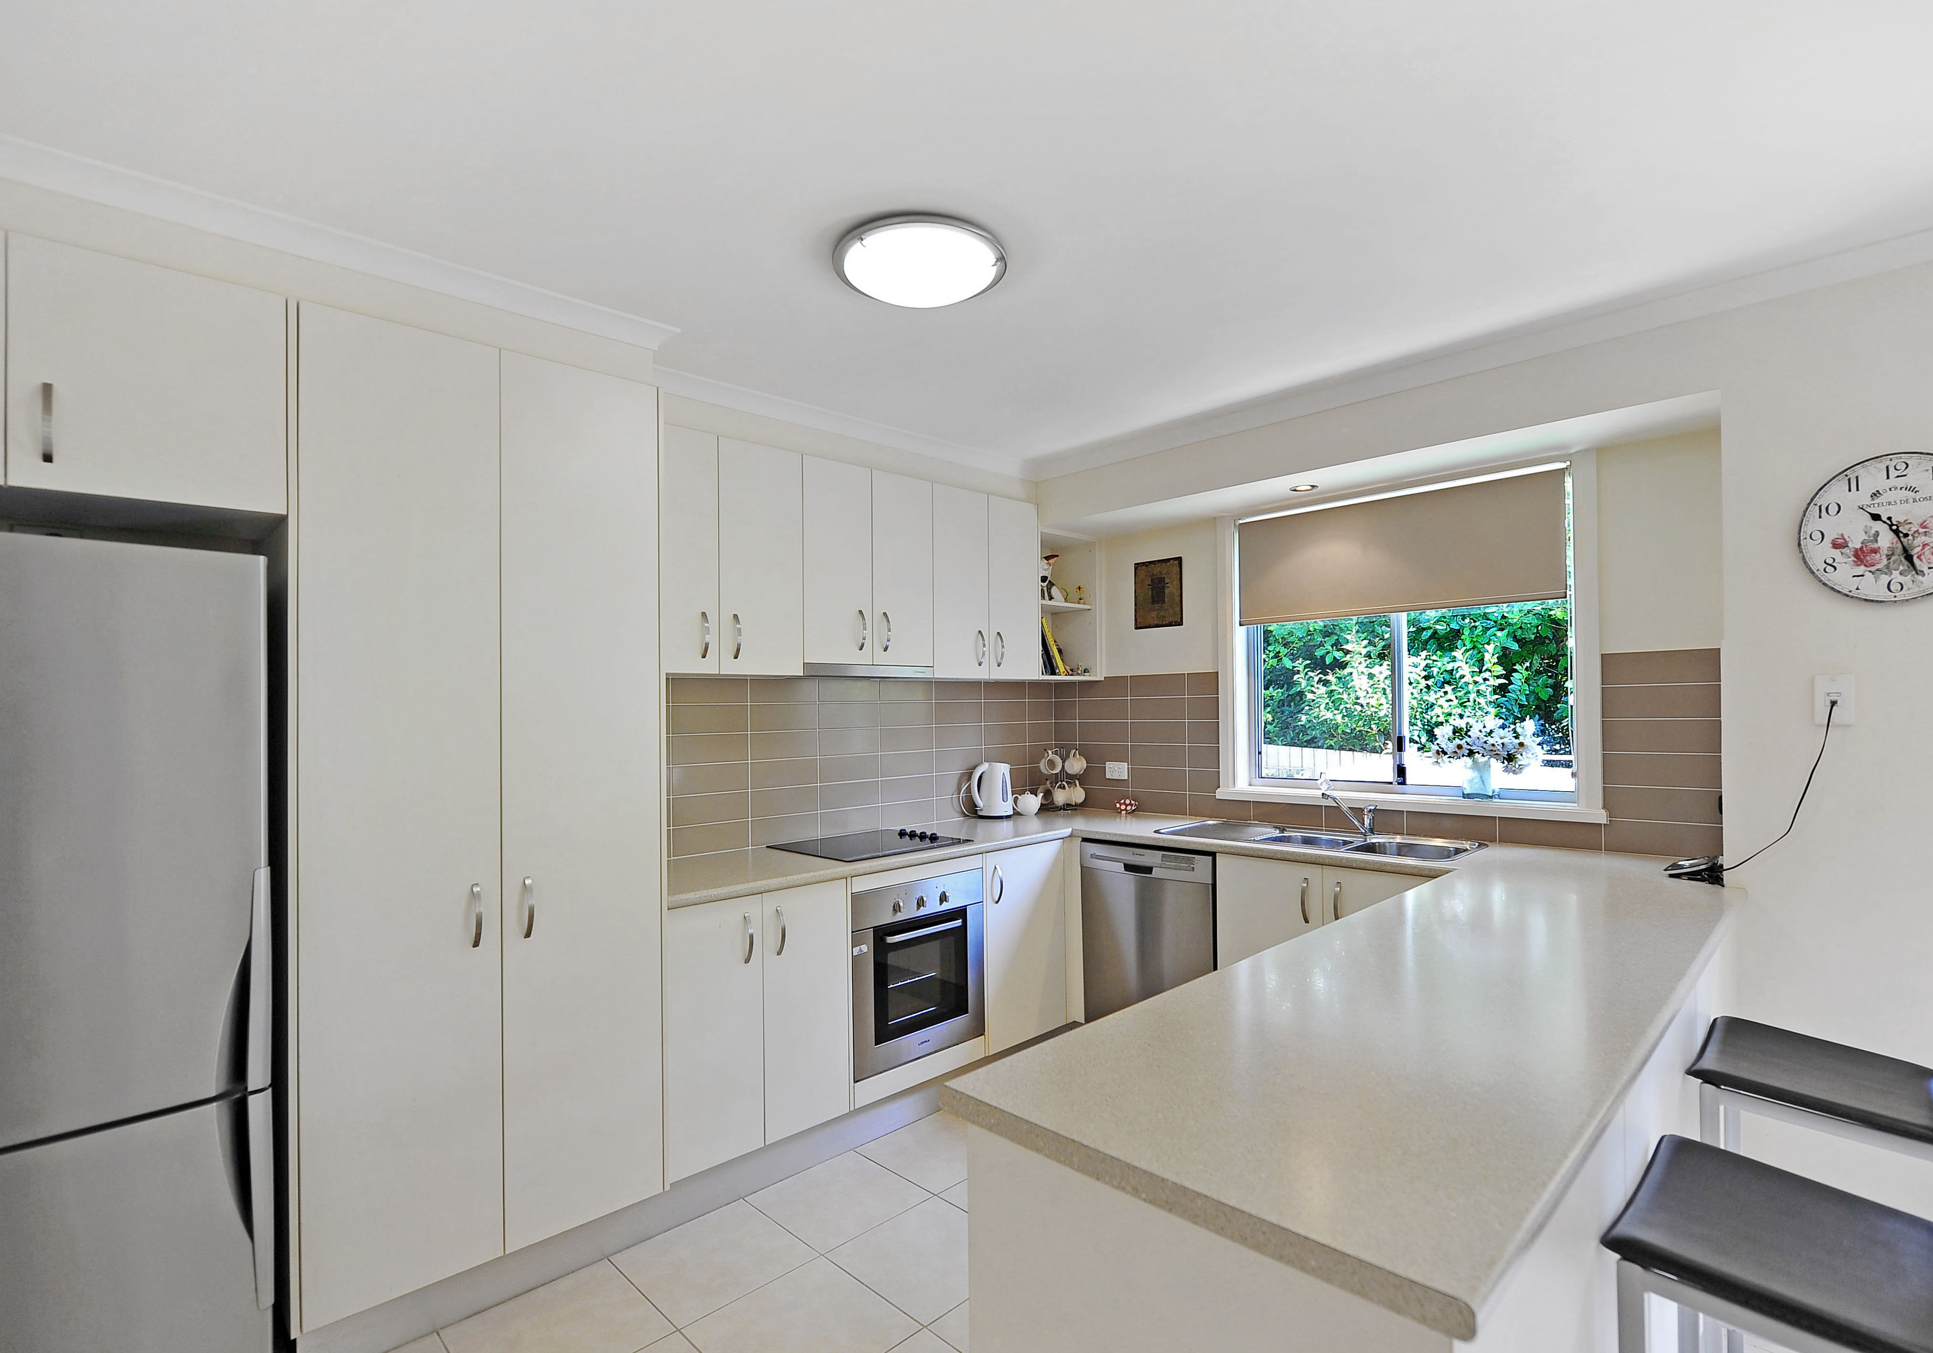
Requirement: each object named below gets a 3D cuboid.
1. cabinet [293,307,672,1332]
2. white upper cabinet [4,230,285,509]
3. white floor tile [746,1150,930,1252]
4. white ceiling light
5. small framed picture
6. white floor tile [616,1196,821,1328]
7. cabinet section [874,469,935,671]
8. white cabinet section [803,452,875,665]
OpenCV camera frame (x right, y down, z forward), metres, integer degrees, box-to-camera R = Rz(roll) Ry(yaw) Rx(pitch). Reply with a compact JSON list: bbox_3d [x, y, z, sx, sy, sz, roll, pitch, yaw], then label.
[{"bbox_3d":[-1.321,0.297,2.398,0.821,2.184,0.590,1,-2,-44],"label":"cabinet"},{"bbox_3d":[-1.753,-0.556,1.937,0.401,0.453,0.540,1,-2,-45],"label":"white upper cabinet"},{"bbox_3d":[-0.370,1.524,2.629,0.399,0.010,0.398,1,-2,-45],"label":"white floor tile"},{"bbox_3d":[-0.101,-0.915,2.054,0.400,0.083,0.400,-1,-2,0],"label":"white ceiling light"},{"bbox_3d":[0.860,-0.370,4.066,0.020,0.303,0.251,1,-2,-44],"label":"small framed picture"},{"bbox_3d":[-0.659,1.528,2.372,0.402,0.010,0.397,1,-2,-44],"label":"white floor tile"},{"bbox_3d":[-0.350,-0.398,3.544,0.303,0.723,0.325,1,-2,-44],"label":"cabinet section"},{"bbox_3d":[-0.566,-0.400,3.333,0.302,0.723,0.325,1,-2,-44],"label":"white cabinet section"}]

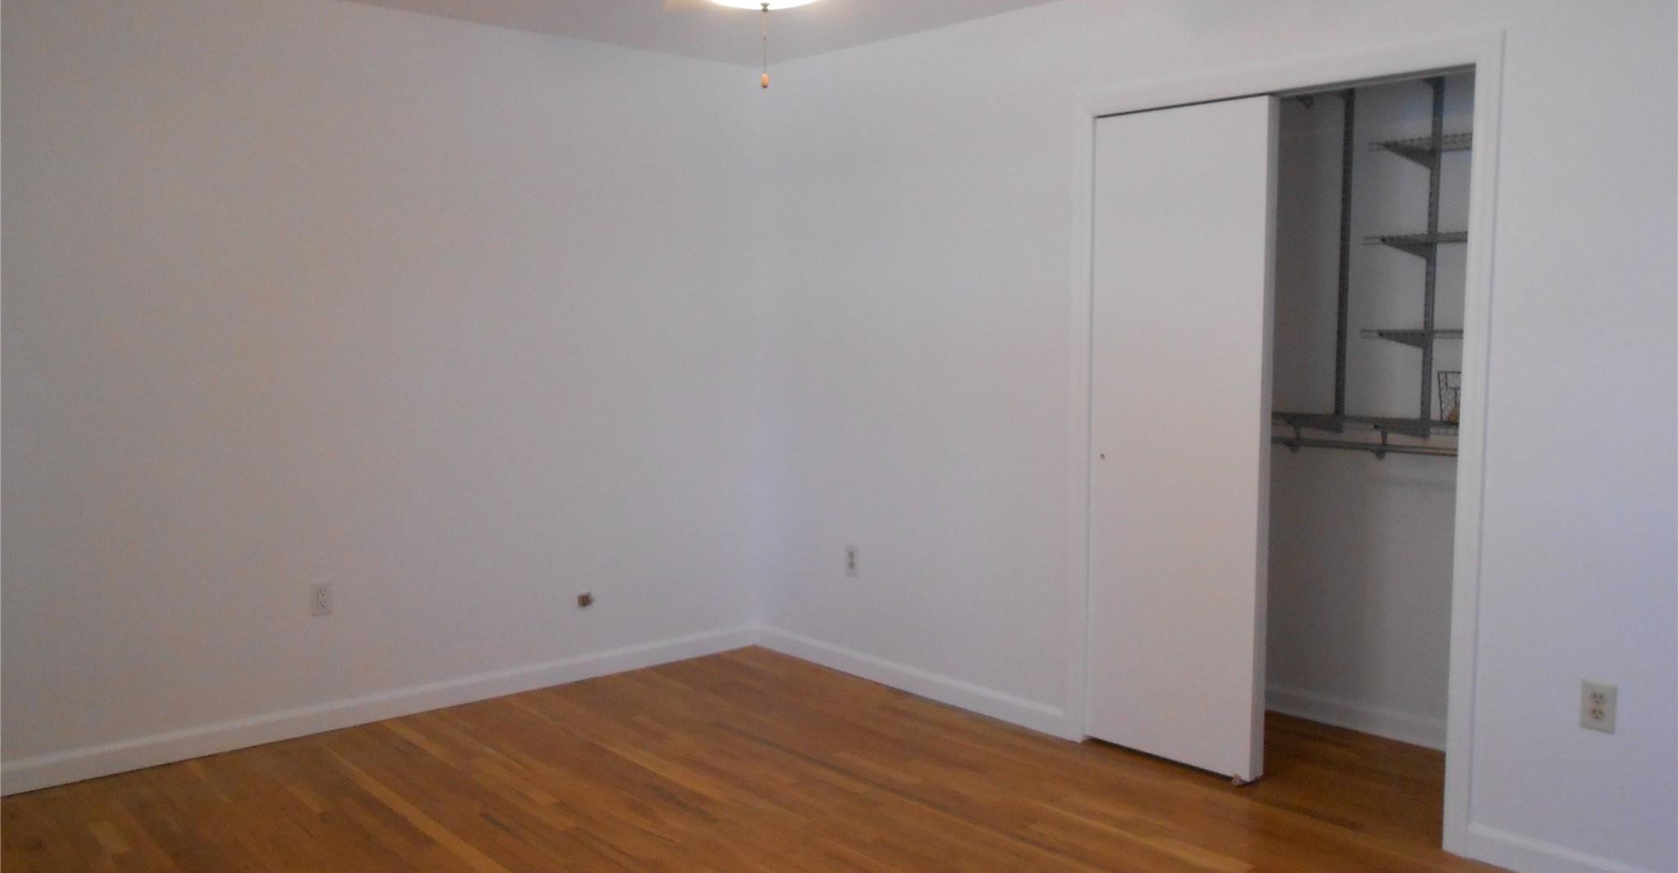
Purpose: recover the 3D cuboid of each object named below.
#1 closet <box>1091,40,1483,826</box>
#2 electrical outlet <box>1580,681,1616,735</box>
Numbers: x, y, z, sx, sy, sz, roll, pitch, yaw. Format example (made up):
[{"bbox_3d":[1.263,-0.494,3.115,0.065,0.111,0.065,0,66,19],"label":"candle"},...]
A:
[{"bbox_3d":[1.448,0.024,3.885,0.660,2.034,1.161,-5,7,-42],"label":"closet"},{"bbox_3d":[1.824,0.651,3.027,0.009,0.116,0.073,-5,7,-42],"label":"electrical outlet"}]

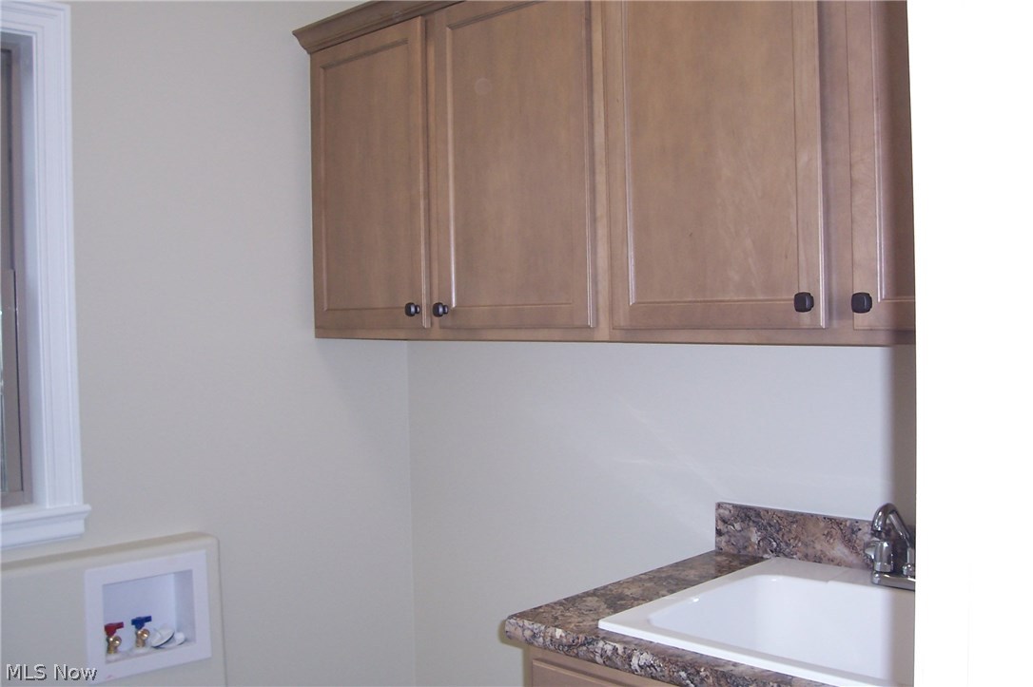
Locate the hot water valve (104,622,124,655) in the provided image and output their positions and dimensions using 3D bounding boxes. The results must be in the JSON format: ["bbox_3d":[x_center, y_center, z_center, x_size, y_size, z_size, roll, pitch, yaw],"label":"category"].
[{"bbox_3d":[-0.865,0.639,2.105,0.044,0.068,0.046,1,2,45],"label":"hot water valve"}]

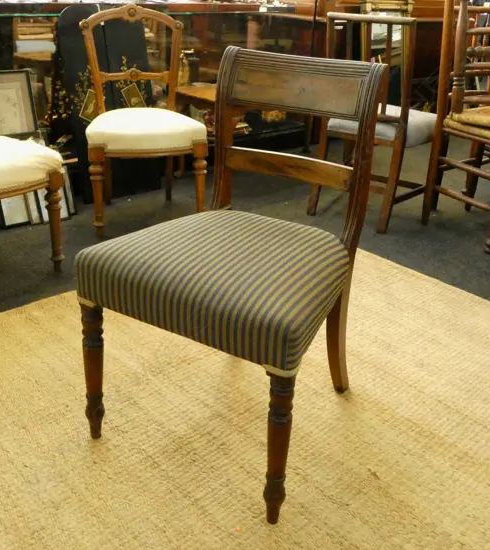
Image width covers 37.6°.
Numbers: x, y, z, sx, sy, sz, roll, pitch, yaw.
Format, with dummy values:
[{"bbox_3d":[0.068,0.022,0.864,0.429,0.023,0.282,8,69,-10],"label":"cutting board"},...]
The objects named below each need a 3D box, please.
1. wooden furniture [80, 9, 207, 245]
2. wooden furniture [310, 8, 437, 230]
[{"bbox_3d":[-0.425,-0.644,2.978,0.483,0.847,0.497,-5,24,-15],"label":"wooden furniture"},{"bbox_3d":[0.595,-0.689,3.151,0.453,0.857,0.488,19,29,34],"label":"wooden furniture"}]

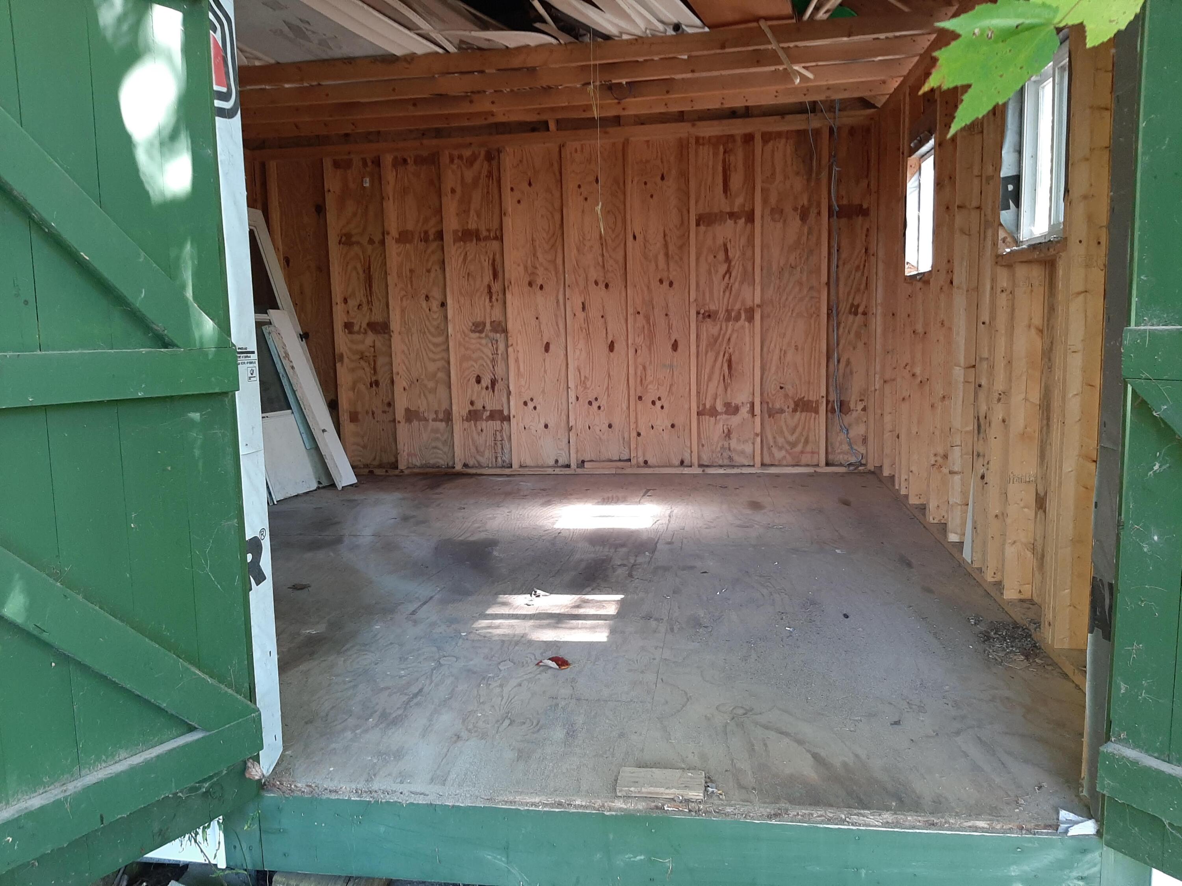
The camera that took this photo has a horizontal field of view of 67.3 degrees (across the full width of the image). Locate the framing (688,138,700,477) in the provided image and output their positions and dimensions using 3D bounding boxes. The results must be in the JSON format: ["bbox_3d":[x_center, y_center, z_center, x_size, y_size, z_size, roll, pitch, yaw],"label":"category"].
[{"bbox_3d":[0.670,-0.887,5.751,0.038,2.108,0.089,0,8,9],"label":"framing"}]

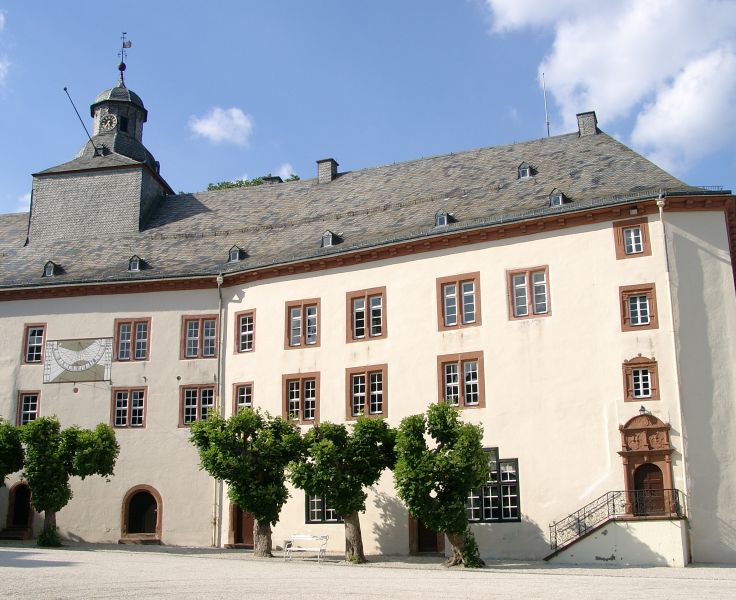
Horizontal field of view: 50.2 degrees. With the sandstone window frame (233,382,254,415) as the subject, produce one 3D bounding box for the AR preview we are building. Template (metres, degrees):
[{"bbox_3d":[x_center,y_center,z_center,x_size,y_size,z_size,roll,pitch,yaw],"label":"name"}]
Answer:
[{"bbox_3d":[-5.685,4.799,35.957,1.221,2.004,0.250,-8,-17,28],"label":"sandstone window frame"}]

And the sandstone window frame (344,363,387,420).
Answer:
[{"bbox_3d":[0.007,4.061,34.220,2.012,2.274,0.250,-9,-17,27],"label":"sandstone window frame"}]

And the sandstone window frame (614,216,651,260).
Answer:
[{"bbox_3d":[9.850,-2.246,29.211,1.242,1.460,0.250,-7,-13,27],"label":"sandstone window frame"}]

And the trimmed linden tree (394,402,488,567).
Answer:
[{"bbox_3d":[2.439,5.998,25.843,3.108,5.259,2.953,-1,-15,0],"label":"trimmed linden tree"}]

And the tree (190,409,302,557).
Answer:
[{"bbox_3d":[-4.607,6.836,29.668,4.257,5.477,3.831,-9,-17,27],"label":"tree"}]

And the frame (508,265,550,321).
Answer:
[{"bbox_3d":[6.267,-0.253,30.510,1.713,2.027,0.250,-8,-17,28],"label":"frame"}]

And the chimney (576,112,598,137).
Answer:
[{"bbox_3d":[10.520,-8.193,37.406,0.807,1.165,0.800,-8,-17,28],"label":"chimney"}]

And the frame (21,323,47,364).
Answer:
[{"bbox_3d":[-16.510,2.196,38.964,1.274,2.068,0.250,-3,-15,9],"label":"frame"}]

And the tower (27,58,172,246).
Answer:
[{"bbox_3d":[-16.048,-9.400,50.913,7.300,13.342,7.100,-3,-12,10],"label":"tower"}]

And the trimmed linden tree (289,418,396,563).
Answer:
[{"bbox_3d":[-0.877,6.525,27.109,3.749,4.854,3.374,-9,-17,27],"label":"trimmed linden tree"}]

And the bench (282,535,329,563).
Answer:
[{"bbox_3d":[-2.456,9.916,31.394,1.600,0.940,0.650,-5,-13,22],"label":"bench"}]

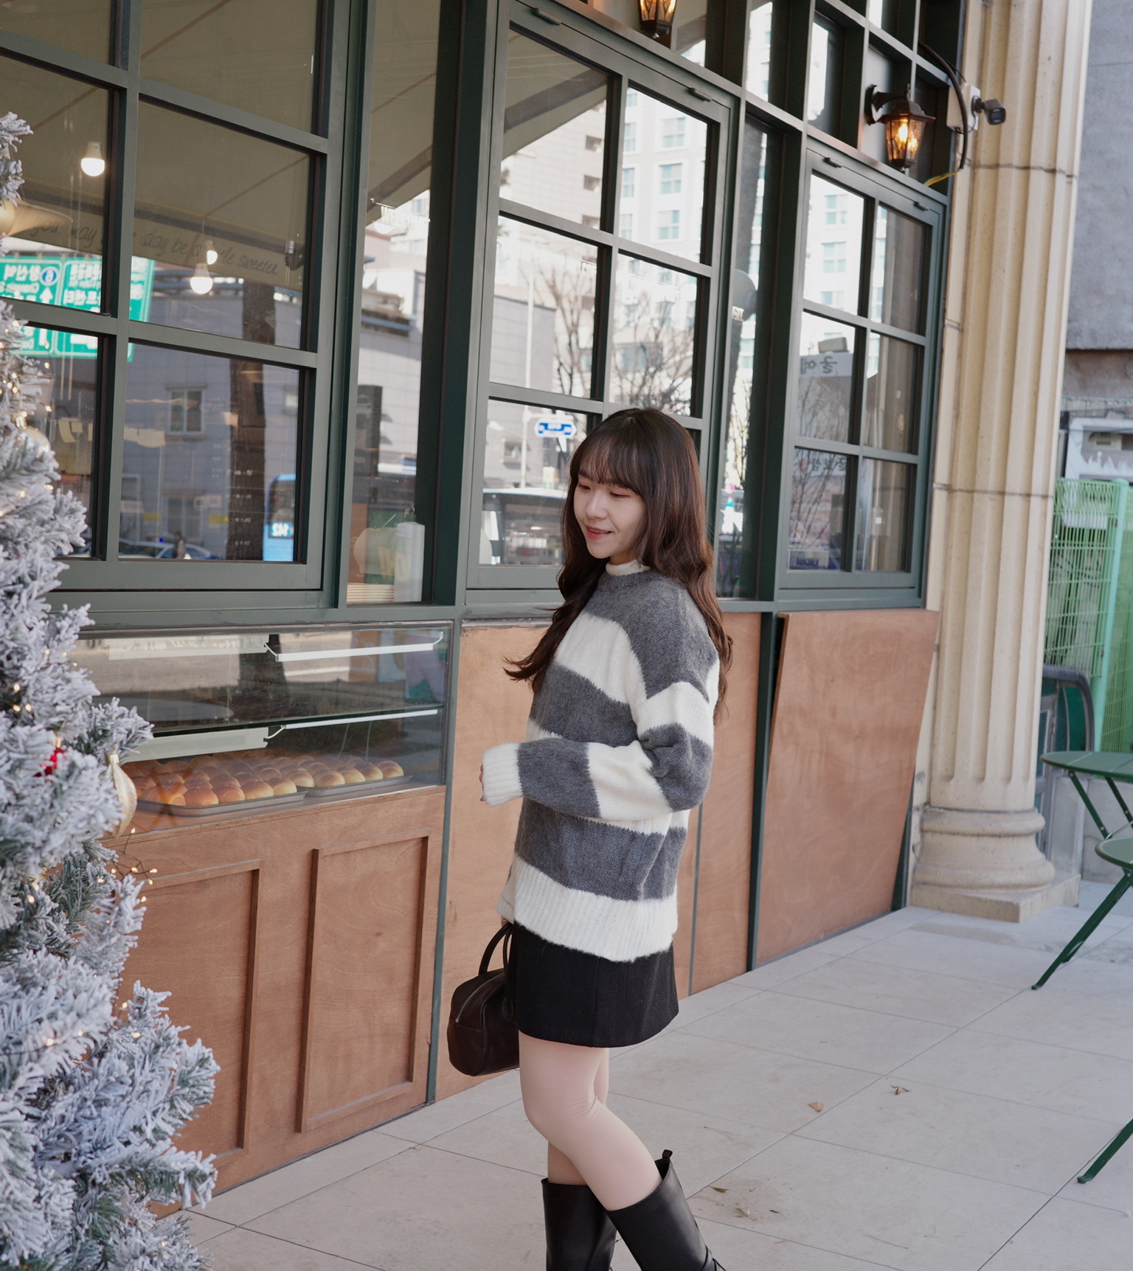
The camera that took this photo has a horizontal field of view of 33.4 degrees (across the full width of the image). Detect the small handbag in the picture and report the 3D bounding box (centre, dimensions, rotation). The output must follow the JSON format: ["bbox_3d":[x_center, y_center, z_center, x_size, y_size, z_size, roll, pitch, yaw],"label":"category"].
[{"bbox_3d":[-0.088,0.612,3.204,0.230,0.250,0.125,1,4,-34],"label":"small handbag"}]

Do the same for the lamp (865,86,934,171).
[{"bbox_3d":[1.133,-1.717,6.399,0.190,0.297,0.145,5,4,30],"label":"lamp"}]

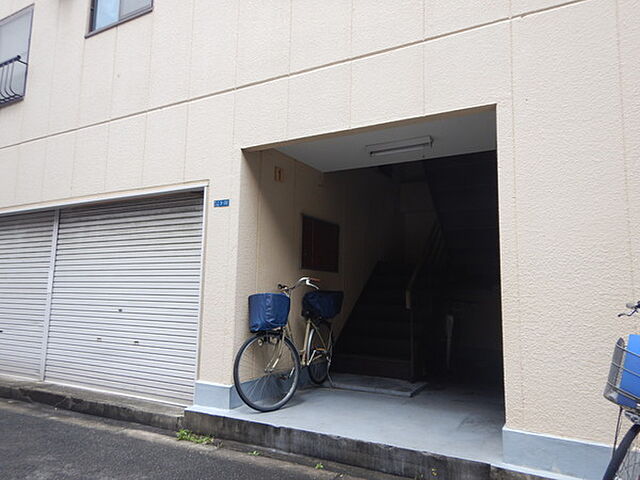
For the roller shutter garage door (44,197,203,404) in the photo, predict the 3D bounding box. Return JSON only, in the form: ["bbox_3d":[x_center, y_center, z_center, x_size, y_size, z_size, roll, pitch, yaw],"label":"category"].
[{"bbox_3d":[-2.162,0.579,4.752,2.300,2.020,0.090,-3,-8,28],"label":"roller shutter garage door"}]

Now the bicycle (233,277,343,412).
[{"bbox_3d":[-0.126,0.972,4.354,0.560,1.120,1.780,-2,-8,23],"label":"bicycle"}]

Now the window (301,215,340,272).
[{"bbox_3d":[0.017,0.065,5.214,0.070,0.610,0.880,-3,-8,31],"label":"window"}]

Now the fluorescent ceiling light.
[{"bbox_3d":[0.755,-0.883,4.258,0.640,0.090,0.150,-3,-8,28],"label":"fluorescent ceiling light"}]

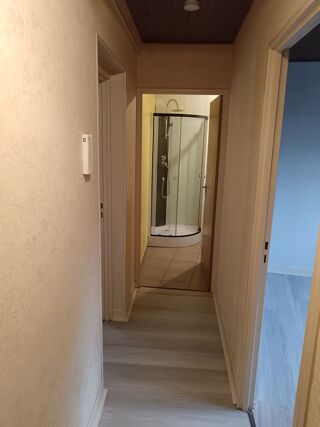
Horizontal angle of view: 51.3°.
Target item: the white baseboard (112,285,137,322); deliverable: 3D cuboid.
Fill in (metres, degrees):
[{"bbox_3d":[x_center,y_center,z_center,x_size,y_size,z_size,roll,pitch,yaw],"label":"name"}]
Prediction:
[{"bbox_3d":[-0.332,0.853,3.307,0.144,0.099,0.666,2,12,4],"label":"white baseboard"}]

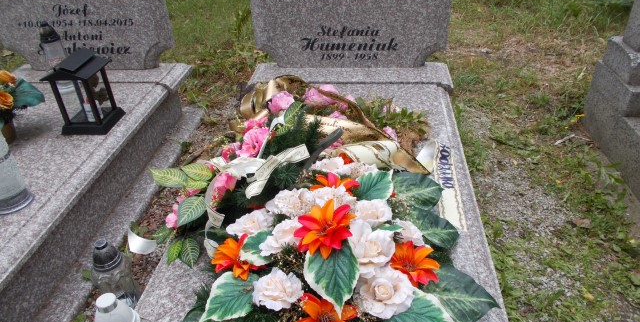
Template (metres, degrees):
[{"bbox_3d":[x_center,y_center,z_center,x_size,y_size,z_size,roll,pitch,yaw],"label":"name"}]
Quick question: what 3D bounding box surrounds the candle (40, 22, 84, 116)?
[{"bbox_3d":[-1.292,-0.505,2.364,0.117,0.343,0.117,2,33,7],"label":"candle"}]

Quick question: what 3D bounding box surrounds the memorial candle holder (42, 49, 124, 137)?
[{"bbox_3d":[-0.998,-0.295,2.039,0.200,0.317,0.222,2,33,7],"label":"memorial candle holder"}]

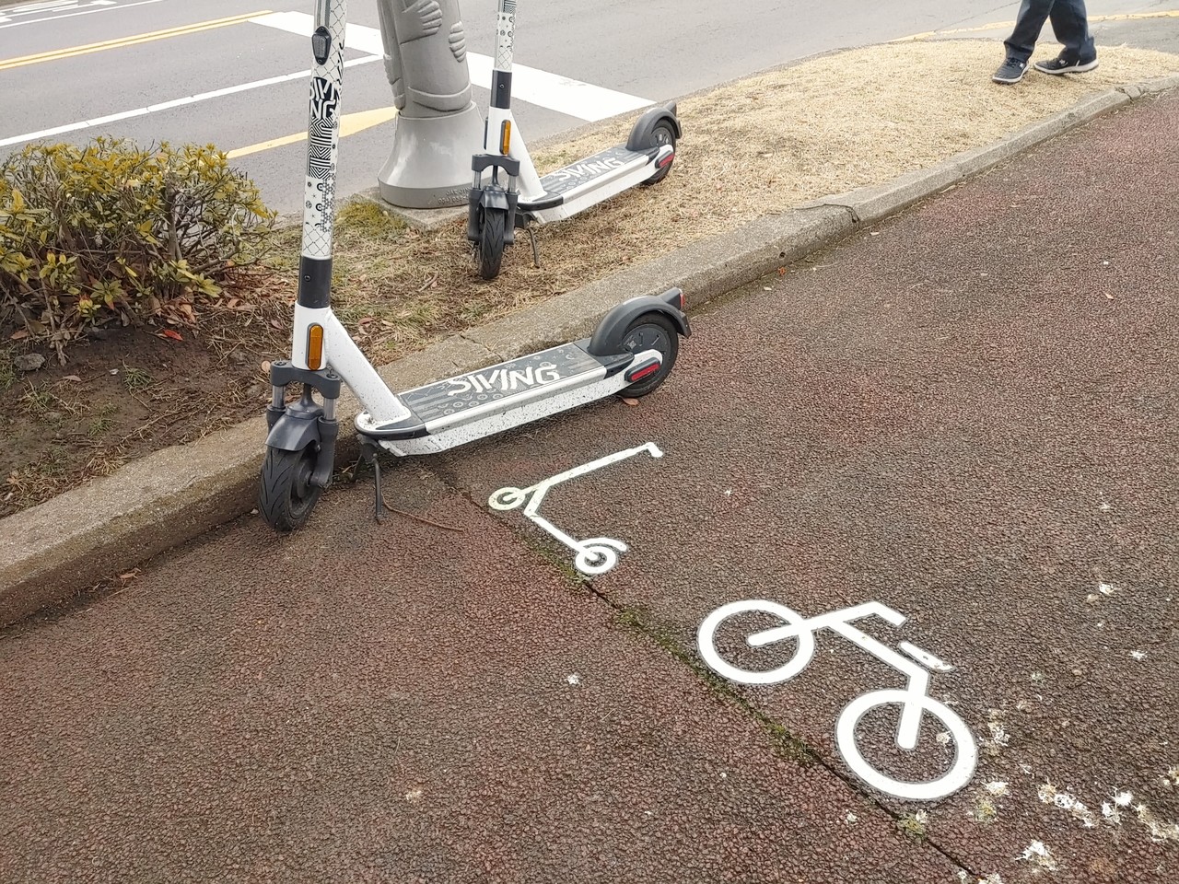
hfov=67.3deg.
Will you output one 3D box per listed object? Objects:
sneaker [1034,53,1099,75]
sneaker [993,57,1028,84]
[{"bbox_3d":[2.322,-1.859,4.301,0.288,0.108,0.107,0,33,15],"label":"sneaker"},{"bbox_3d":[2.051,-1.827,4.276,0.107,0.108,0.288,24,51,39],"label":"sneaker"}]

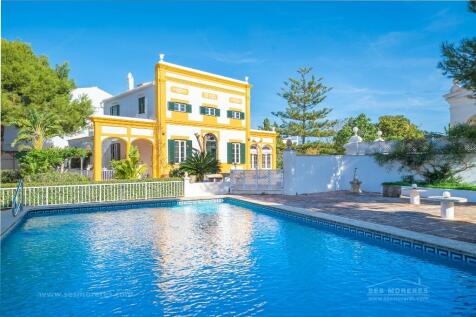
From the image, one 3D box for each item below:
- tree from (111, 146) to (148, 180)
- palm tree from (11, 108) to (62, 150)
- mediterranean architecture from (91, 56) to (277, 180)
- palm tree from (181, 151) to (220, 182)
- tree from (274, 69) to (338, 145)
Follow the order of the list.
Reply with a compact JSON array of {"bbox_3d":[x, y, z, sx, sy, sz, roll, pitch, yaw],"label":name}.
[{"bbox_3d":[-6.160,0.550,18.000,2.150,2.450,2.150,0,-1,0],"label":"tree"},{"bbox_3d":[-12.000,-0.550,19.000,3.100,4.700,3.100,0,-1,0],"label":"palm tree"},{"bbox_3d":[-6.380,-2.630,29.900,17.600,9.200,11.000,1,-1,-42],"label":"mediterranean architecture"},{"bbox_3d":[-2.130,0.610,18.000,2.270,2.150,2.270,0,-1,0],"label":"palm tree"},{"bbox_3d":[7.550,-4.180,36.000,7.200,12.500,7.200,0,-1,0],"label":"tree"}]

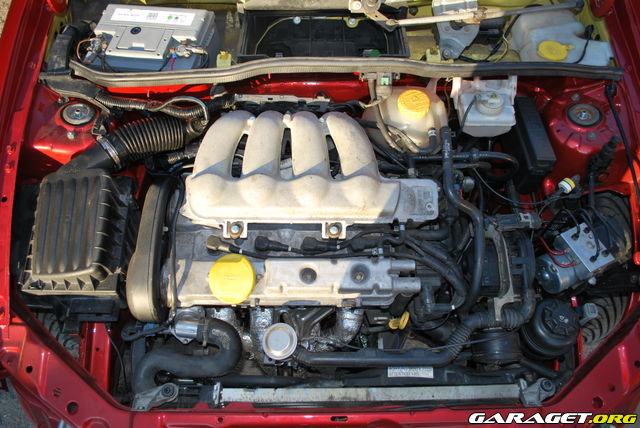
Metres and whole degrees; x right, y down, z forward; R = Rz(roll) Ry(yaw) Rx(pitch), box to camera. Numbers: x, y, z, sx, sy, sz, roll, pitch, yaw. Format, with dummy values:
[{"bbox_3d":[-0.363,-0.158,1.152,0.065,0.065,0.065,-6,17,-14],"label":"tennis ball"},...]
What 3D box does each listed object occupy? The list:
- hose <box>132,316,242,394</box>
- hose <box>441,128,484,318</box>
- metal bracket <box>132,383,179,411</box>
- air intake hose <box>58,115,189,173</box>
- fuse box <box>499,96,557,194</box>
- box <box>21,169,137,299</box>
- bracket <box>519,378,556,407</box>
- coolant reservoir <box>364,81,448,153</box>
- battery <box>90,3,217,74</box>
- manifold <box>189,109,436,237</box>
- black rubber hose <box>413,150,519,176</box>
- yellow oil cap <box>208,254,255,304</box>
[{"bbox_3d":[-0.229,0.249,0.839,0.178,0.090,0.105,0,55,0],"label":"hose"},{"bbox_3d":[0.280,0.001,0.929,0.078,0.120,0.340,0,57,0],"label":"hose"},{"bbox_3d":[-0.286,0.320,0.851,0.078,0.026,0.032,-20,57,-13],"label":"metal bracket"},{"bbox_3d":[-0.395,-0.142,0.965,0.235,0.090,0.105,-17,58,-11],"label":"air intake hose"},{"bbox_3d":[0.441,-0.150,1.040,0.045,0.100,0.190,0,55,0],"label":"fuse box"},{"bbox_3d":[-0.471,0.041,0.948,0.182,0.105,0.235,0,68,0],"label":"box"},{"bbox_3d":[0.377,0.315,0.848,0.060,0.028,0.038,0,55,0],"label":"bracket"},{"bbox_3d":[0.183,-0.195,1.028,0.170,0.160,0.145,0,57,0],"label":"coolant reservoir"},{"bbox_3d":[-0.368,-0.345,1.121,0.243,0.180,0.175,5,57,3],"label":"battery"},{"bbox_3d":[-0.016,-0.068,0.884,0.430,0.150,0.245,0,57,0],"label":"manifold"},{"bbox_3d":[0.282,-0.096,0.934,0.200,0.035,0.036,0,55,0],"label":"black rubber hose"},{"bbox_3d":[-0.150,0.111,0.812,0.075,0.036,0.075,0,65,0],"label":"yellow oil cap"}]

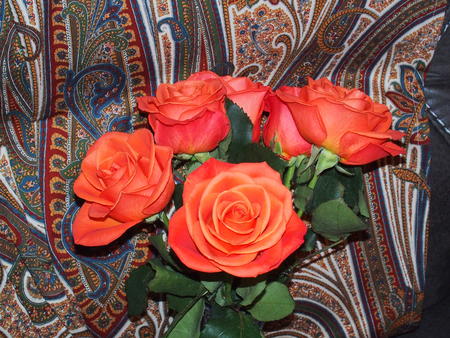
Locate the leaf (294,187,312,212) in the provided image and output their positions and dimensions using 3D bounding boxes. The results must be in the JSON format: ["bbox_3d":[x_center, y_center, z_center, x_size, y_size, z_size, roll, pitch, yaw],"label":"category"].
[{"bbox_3d":[0.052,0.020,0.535,0.012,0.017,0.006,0,18,0],"label":"leaf"}]

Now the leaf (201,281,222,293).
[{"bbox_3d":[-0.008,0.073,0.500,0.014,0.009,0.005,0,18,0],"label":"leaf"}]

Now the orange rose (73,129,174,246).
[{"bbox_3d":[-0.065,0.012,0.520,0.066,0.052,0.068,2,67,30],"label":"orange rose"}]

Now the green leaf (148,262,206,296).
[{"bbox_3d":[-0.036,0.082,0.600,0.043,0.008,0.022,14,70,5],"label":"green leaf"}]

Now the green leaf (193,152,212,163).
[{"bbox_3d":[-0.014,-0.008,0.530,0.012,0.009,0.005,14,24,4],"label":"green leaf"}]

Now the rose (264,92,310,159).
[{"bbox_3d":[0.055,-0.037,0.655,0.052,0.060,0.052,0,12,0],"label":"rose"}]

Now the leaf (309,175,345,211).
[{"bbox_3d":[0.068,0.016,0.540,0.024,0.024,0.009,0,18,0],"label":"leaf"}]

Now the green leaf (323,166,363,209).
[{"bbox_3d":[0.080,0.013,0.550,0.027,0.029,0.010,0,18,0],"label":"green leaf"}]

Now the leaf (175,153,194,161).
[{"bbox_3d":[-0.032,-0.010,0.630,0.016,0.006,0.008,0,60,0],"label":"leaf"}]

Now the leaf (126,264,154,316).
[{"bbox_3d":[-0.064,0.093,0.615,0.022,0.007,0.042,9,66,-3],"label":"leaf"}]

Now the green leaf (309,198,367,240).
[{"bbox_3d":[0.075,0.033,0.530,0.037,0.027,0.010,0,18,0],"label":"green leaf"}]

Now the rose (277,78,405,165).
[{"bbox_3d":[0.076,-0.031,0.530,0.078,0.053,0.068,13,24,0],"label":"rose"}]

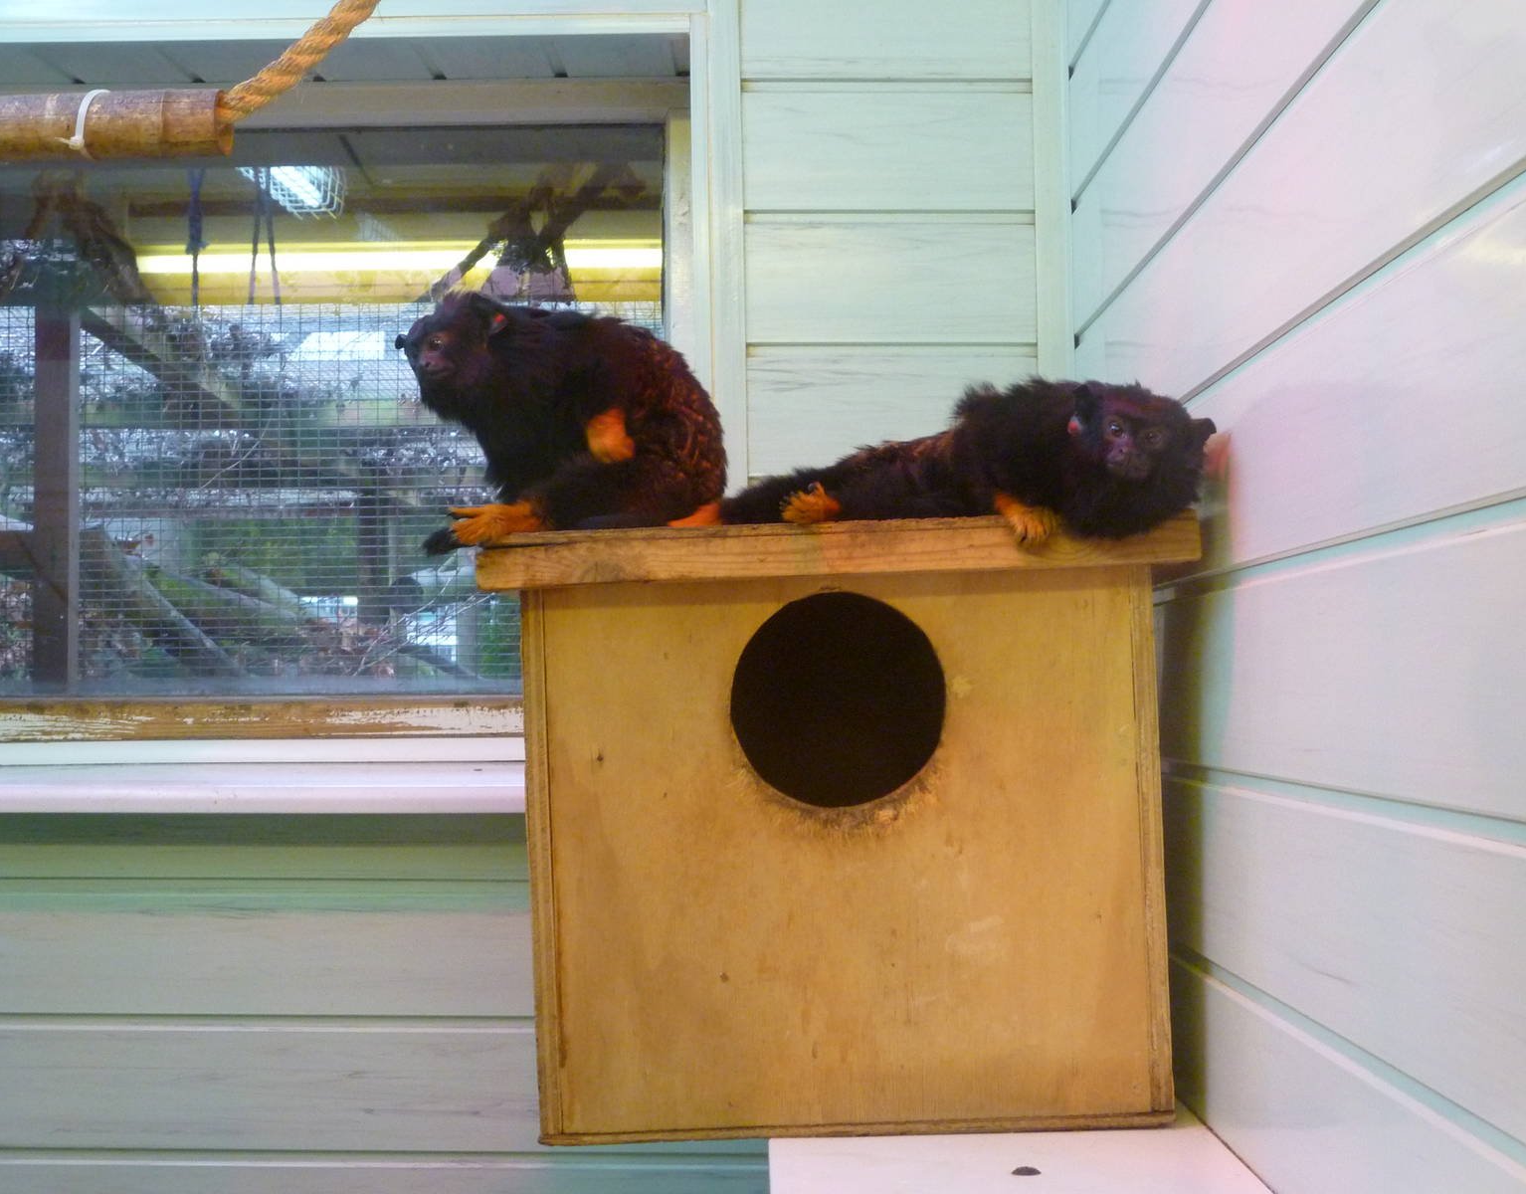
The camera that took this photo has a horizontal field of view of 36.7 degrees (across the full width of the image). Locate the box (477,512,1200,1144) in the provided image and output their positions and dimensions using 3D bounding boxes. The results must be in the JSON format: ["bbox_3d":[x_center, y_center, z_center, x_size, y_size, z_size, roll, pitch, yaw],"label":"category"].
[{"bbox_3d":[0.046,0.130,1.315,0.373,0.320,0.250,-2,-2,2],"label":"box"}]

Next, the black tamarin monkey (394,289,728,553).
[{"bbox_3d":[-0.111,-0.097,1.270,0.175,0.143,0.100,0,-2,-20],"label":"black tamarin monkey"}]

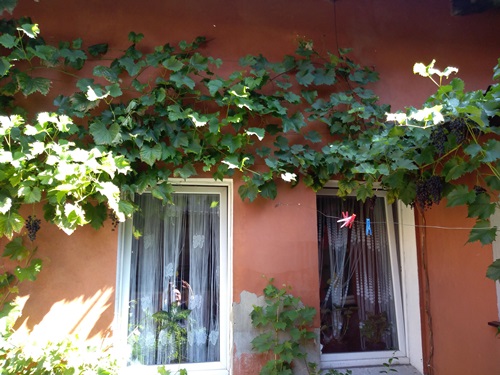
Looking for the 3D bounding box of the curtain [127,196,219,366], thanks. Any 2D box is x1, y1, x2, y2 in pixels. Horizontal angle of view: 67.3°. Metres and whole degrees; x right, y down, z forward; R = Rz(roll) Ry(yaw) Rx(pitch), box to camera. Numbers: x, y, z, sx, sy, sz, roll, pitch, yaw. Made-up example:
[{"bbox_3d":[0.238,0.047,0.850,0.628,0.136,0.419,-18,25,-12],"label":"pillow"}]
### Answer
[{"bbox_3d":[-0.569,0.686,2.832,0.723,1.320,0.090,1,-8,-9],"label":"curtain"}]

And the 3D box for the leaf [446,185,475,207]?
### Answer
[{"bbox_3d":[1.363,0.052,2.432,0.178,0.147,0.040,-1,-24,5],"label":"leaf"}]

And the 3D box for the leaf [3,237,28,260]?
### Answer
[{"bbox_3d":[-1.436,0.374,2.300,0.140,0.141,0.060,1,-8,-9],"label":"leaf"}]

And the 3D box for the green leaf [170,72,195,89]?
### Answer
[{"bbox_3d":[-0.471,-0.747,2.622,0.168,0.112,0.060,2,-8,-13],"label":"green leaf"}]

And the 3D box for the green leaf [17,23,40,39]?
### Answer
[{"bbox_3d":[-1.336,-0.947,2.266,0.127,0.100,0.100,1,-8,-9],"label":"green leaf"}]

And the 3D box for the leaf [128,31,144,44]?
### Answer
[{"bbox_3d":[-0.798,-1.054,2.639,0.103,0.101,0.050,1,-8,-9],"label":"leaf"}]

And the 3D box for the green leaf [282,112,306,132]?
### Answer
[{"bbox_3d":[0.320,-0.468,2.700,0.169,0.148,0.040,1,-19,-4],"label":"green leaf"}]

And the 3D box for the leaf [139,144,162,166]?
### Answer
[{"bbox_3d":[-0.630,-0.203,2.377,0.149,0.143,0.040,4,-21,-12],"label":"leaf"}]

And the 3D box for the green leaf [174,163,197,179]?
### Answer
[{"bbox_3d":[-0.433,-0.114,2.520,0.138,0.106,0.060,1,-8,-9],"label":"green leaf"}]

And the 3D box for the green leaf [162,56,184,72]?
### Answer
[{"bbox_3d":[-0.539,-0.867,2.647,0.155,0.113,0.060,2,-8,-13],"label":"green leaf"}]

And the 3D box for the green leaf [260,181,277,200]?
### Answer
[{"bbox_3d":[0.131,0.021,2.649,0.113,0.141,0.060,1,-8,-8],"label":"green leaf"}]

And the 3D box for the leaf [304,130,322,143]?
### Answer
[{"bbox_3d":[0.466,-0.375,2.758,0.132,0.088,0.060,1,-8,-6],"label":"leaf"}]

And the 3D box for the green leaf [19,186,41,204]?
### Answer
[{"bbox_3d":[-1.158,0.042,1.972,0.113,0.097,0.040,5,-25,-18],"label":"green leaf"}]

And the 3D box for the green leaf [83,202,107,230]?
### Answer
[{"bbox_3d":[-0.956,0.178,2.308,0.133,0.167,0.060,1,-8,-9],"label":"green leaf"}]

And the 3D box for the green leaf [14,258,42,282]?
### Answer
[{"bbox_3d":[-1.376,0.516,2.333,0.174,0.149,0.060,3,-8,-20],"label":"green leaf"}]

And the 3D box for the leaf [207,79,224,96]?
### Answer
[{"bbox_3d":[-0.240,-0.697,2.617,0.119,0.127,0.050,1,-8,-9],"label":"leaf"}]

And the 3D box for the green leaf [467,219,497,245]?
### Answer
[{"bbox_3d":[1.420,0.270,2.303,0.180,0.164,0.040,-1,-26,6],"label":"green leaf"}]

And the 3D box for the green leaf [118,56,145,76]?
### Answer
[{"bbox_3d":[-0.820,-0.837,2.597,0.176,0.142,0.040,4,-17,-13],"label":"green leaf"}]

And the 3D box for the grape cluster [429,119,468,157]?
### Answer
[{"bbox_3d":[1.368,-0.343,2.576,0.255,0.261,0.160,3,-14,-10],"label":"grape cluster"}]

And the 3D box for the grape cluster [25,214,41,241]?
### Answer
[{"bbox_3d":[-1.372,0.252,2.368,0.101,0.164,0.091,1,-8,-9],"label":"grape cluster"}]

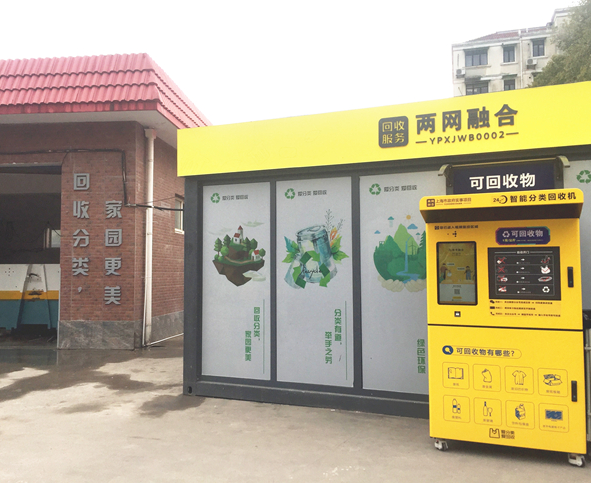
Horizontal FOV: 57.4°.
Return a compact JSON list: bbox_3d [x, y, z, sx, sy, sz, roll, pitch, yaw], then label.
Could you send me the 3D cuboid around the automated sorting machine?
[{"bbox_3d":[1.720,0.686,4.506,1.165,2.074,1.030,-1,-3,22],"label":"automated sorting machine"}]

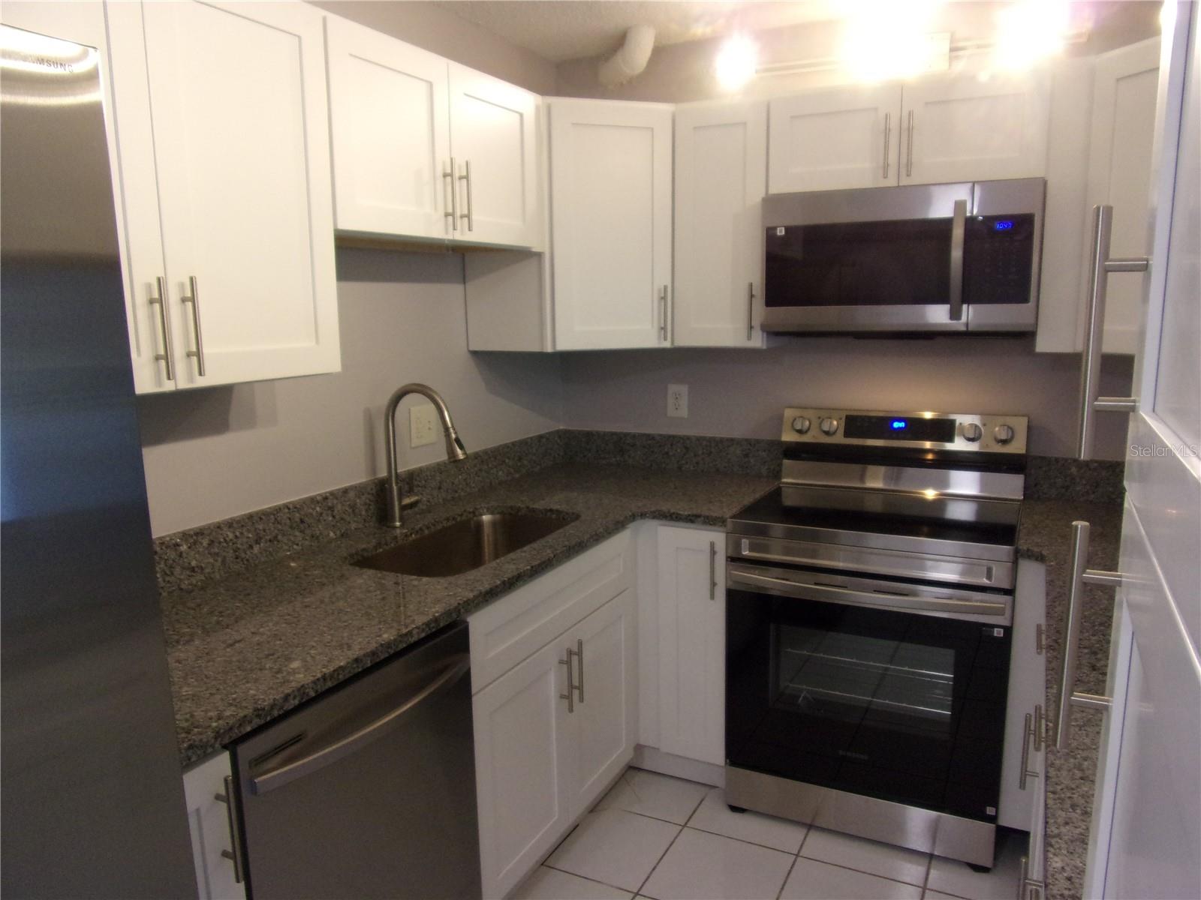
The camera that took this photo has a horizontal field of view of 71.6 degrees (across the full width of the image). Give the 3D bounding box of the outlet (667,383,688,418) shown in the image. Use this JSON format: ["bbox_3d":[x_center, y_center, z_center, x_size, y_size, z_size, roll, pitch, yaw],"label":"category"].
[{"bbox_3d":[0.292,-0.182,3.123,0.080,0.125,0.008,4,11,27],"label":"outlet"}]

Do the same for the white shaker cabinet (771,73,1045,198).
[{"bbox_3d":[0.914,-0.908,2.487,0.757,0.290,0.330,4,11,27],"label":"white shaker cabinet"}]

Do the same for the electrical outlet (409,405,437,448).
[{"bbox_3d":[-0.548,-0.075,2.586,0.008,0.124,0.122,4,11,27],"label":"electrical outlet"}]

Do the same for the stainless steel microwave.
[{"bbox_3d":[0.902,-0.565,2.510,0.757,0.410,0.405,4,11,27],"label":"stainless steel microwave"}]

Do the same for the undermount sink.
[{"bbox_3d":[-0.341,0.367,2.281,0.390,0.220,0.720,4,11,27],"label":"undermount sink"}]

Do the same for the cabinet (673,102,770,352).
[{"bbox_3d":[0.446,-0.725,2.763,0.305,0.755,0.330,4,11,27],"label":"cabinet"}]

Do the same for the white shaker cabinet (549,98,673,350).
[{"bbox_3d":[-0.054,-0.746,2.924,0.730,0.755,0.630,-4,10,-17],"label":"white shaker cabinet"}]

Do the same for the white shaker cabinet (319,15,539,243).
[{"bbox_3d":[-0.521,-0.766,2.187,0.330,0.445,0.840,4,11,27],"label":"white shaker cabinet"}]

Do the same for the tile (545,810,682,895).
[{"bbox_3d":[0.039,1.136,2.390,0.305,0.010,0.330,4,11,27],"label":"tile"}]

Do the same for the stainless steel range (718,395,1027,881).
[{"bbox_3d":[0.842,0.500,2.548,0.757,1.167,0.675,4,11,27],"label":"stainless steel range"}]

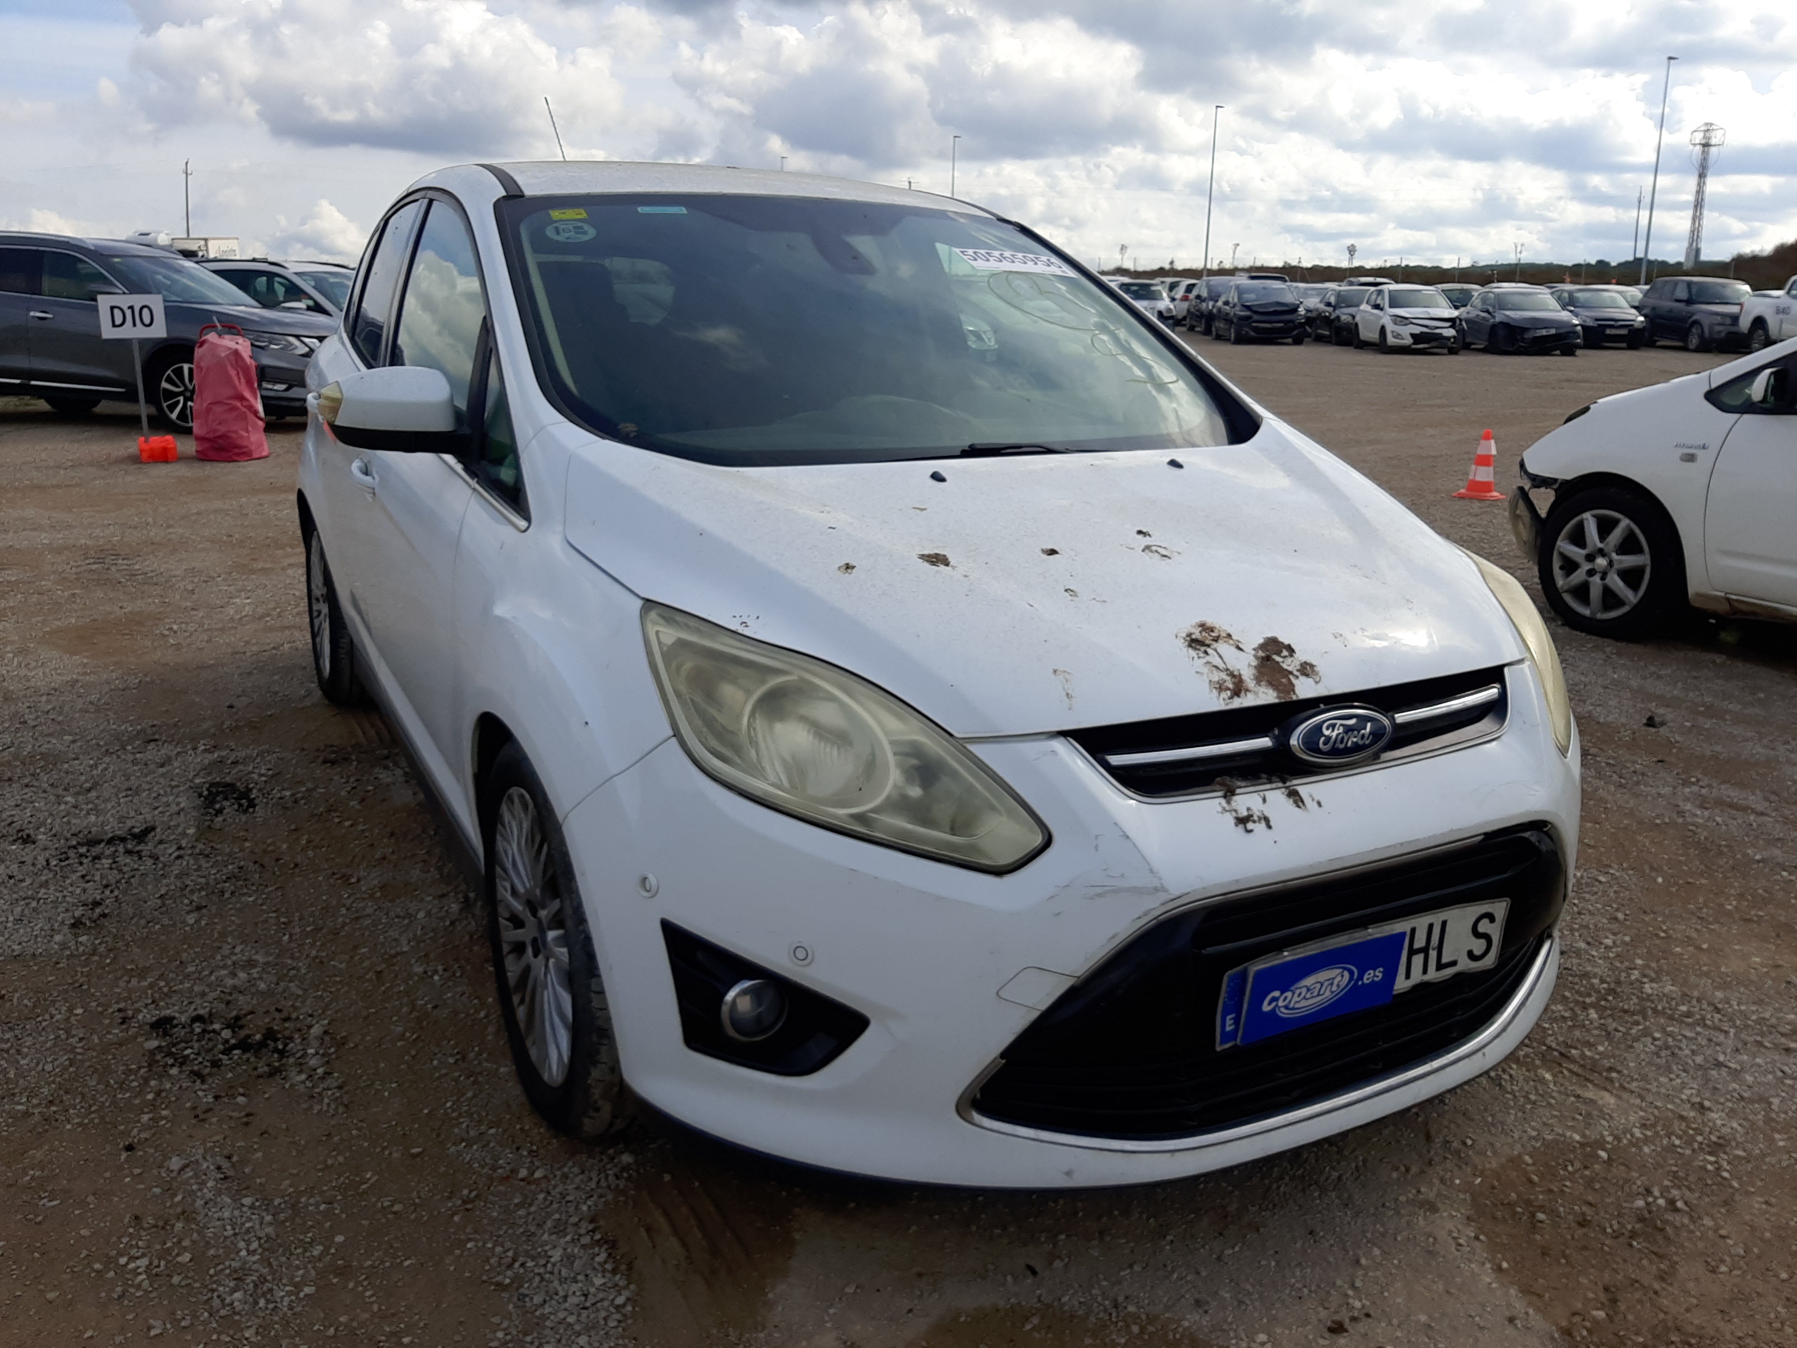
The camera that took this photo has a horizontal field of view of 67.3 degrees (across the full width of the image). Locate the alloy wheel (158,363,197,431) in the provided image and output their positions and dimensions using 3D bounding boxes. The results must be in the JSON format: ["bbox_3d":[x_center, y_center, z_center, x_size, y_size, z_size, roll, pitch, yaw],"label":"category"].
[{"bbox_3d":[-5.866,-2.316,11.216,0.515,0.515,0.180,4,16,9],"label":"alloy wheel"}]

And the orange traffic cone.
[{"bbox_3d":[4.094,-1.474,9.450,0.275,0.465,0.275,-14,22,-42],"label":"orange traffic cone"}]

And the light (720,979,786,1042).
[{"bbox_3d":[-0.199,0.427,1.756,0.085,0.085,0.070,-4,16,-23],"label":"light"}]

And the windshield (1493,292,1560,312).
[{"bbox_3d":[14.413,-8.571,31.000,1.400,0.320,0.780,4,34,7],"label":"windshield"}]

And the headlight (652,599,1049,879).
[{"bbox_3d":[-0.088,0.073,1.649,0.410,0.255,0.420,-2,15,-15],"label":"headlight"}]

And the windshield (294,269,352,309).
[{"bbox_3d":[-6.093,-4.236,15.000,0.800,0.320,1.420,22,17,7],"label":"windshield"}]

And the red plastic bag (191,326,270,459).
[{"bbox_3d":[-4.852,-2.039,9.800,0.480,0.945,0.450,-7,18,-25],"label":"red plastic bag"}]

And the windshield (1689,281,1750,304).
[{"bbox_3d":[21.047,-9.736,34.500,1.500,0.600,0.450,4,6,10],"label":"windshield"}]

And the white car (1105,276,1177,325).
[{"bbox_3d":[6.748,-10.200,37.500,1.770,1.470,4.250,4,16,6],"label":"white car"}]

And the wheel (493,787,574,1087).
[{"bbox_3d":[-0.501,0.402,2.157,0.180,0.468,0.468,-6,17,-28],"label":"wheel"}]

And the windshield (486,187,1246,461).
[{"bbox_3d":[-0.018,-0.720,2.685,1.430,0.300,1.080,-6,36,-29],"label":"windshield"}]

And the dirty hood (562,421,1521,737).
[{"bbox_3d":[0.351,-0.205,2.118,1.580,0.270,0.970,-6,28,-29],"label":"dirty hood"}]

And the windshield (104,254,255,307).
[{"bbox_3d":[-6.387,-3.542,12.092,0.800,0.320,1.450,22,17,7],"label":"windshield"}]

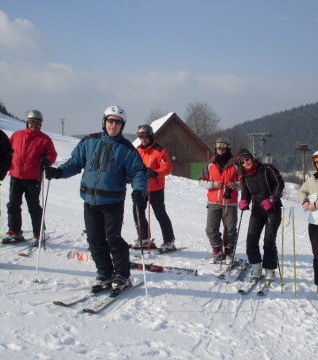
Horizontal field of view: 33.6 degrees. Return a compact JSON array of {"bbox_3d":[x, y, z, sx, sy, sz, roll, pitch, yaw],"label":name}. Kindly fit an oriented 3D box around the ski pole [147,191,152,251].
[{"bbox_3d":[-0.143,0.507,7.750,0.060,1.150,0.060,-1,0,0],"label":"ski pole"}]

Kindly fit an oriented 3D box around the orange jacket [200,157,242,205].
[{"bbox_3d":[0.887,0.007,7.600,0.600,0.710,0.380,0,2,9],"label":"orange jacket"}]

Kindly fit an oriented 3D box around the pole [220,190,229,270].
[{"bbox_3d":[0.925,0.681,7.400,0.060,1.170,0.060,4,-1,0],"label":"pole"}]

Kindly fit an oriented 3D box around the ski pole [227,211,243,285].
[{"bbox_3d":[0.934,0.778,6.448,0.060,1.070,0.060,11,-6,0],"label":"ski pole"}]

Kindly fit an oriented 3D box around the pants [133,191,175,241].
[{"bbox_3d":[-0.084,0.501,8.000,0.460,0.840,0.460,-2,2,-44],"label":"pants"}]

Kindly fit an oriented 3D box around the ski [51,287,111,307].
[{"bbox_3d":[-0.570,1.100,5.420,0.120,0.080,1.550,7,2,23],"label":"ski"}]

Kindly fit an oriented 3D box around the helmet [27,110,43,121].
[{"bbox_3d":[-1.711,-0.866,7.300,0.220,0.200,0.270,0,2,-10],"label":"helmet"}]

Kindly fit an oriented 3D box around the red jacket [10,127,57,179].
[{"bbox_3d":[-1.753,-0.353,7.300,0.660,0.740,0.400,0,1,7],"label":"red jacket"}]

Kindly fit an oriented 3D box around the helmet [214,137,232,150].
[{"bbox_3d":[0.906,-0.492,7.400,0.220,0.200,0.270,1,2,27],"label":"helmet"}]

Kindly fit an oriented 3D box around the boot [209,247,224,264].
[{"bbox_3d":[0.817,1.036,7.380,0.120,0.300,0.300,3,1,30],"label":"boot"}]

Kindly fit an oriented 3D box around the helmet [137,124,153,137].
[{"bbox_3d":[-0.191,-0.709,7.750,0.220,0.200,0.270,2,4,27],"label":"helmet"}]

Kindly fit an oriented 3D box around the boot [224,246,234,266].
[{"bbox_3d":[0.977,1.053,7.350,0.120,0.300,0.300,3,1,14],"label":"boot"}]

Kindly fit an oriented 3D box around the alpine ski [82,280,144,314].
[{"bbox_3d":[-0.400,1.140,5.300,0.120,0.080,1.550,6,2,18],"label":"alpine ski"}]

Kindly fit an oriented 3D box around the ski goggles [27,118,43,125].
[{"bbox_3d":[-1.694,-0.795,7.200,0.180,0.085,0.100,0,2,-10],"label":"ski goggles"}]

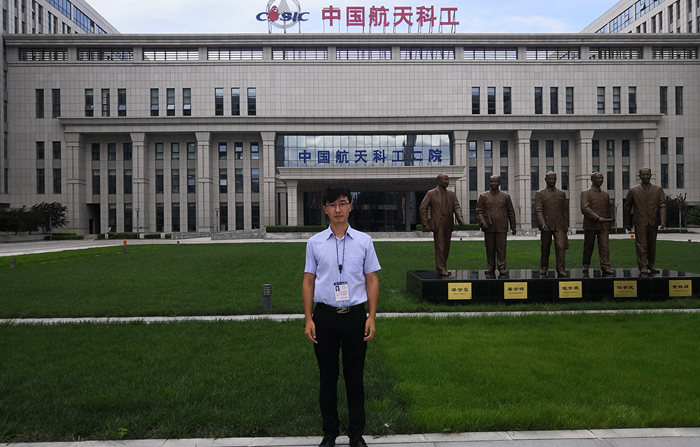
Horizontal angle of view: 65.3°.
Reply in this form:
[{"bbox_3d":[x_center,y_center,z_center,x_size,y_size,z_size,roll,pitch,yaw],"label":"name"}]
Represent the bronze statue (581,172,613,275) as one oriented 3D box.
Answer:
[{"bbox_3d":[4.989,-0.014,11.050,0.640,2.040,0.600,-1,0,-4],"label":"bronze statue"}]

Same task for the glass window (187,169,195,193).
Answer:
[{"bbox_3d":[-20.761,-5.501,71.337,1.062,3.215,0.150,-1,0,-2],"label":"glass window"}]

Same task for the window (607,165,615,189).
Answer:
[{"bbox_3d":[33.326,-5.774,69.742,0.910,3.000,0.150,-1,0,-2],"label":"window"}]

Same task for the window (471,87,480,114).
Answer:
[{"bbox_3d":[15.892,-15.388,68.757,1.000,3.476,0.150,-1,0,-2],"label":"window"}]

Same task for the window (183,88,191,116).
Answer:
[{"bbox_3d":[-20.135,-14.952,67.611,1.000,3.480,0.150,-1,0,-2],"label":"window"}]

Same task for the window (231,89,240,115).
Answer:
[{"bbox_3d":[-14.665,-15.612,69.929,1.095,3.562,0.150,-1,0,-2],"label":"window"}]

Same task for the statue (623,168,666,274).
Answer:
[{"bbox_3d":[5.993,-0.055,11.100,0.780,2.120,0.580,-1,0,17],"label":"statue"}]

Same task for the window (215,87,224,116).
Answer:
[{"bbox_3d":[-16.177,-15.011,67.737,1.000,3.475,0.150,-1,0,-2],"label":"window"}]

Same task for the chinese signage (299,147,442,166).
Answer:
[{"bbox_3d":[2.155,-7.117,57.395,15.032,1.440,0.250,-1,0,-1],"label":"chinese signage"}]

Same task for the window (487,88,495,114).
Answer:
[{"bbox_3d":[17.566,-15.073,67.542,0.910,3.420,0.150,-1,0,-2],"label":"window"}]

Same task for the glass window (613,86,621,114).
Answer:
[{"bbox_3d":[36.694,-16.868,75.121,1.059,3.965,0.200,-1,0,-1],"label":"glass window"}]

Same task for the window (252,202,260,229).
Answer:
[{"bbox_3d":[-12.395,-0.911,71.579,1.083,3.710,0.150,-1,0,-2],"label":"window"}]

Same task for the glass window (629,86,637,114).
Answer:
[{"bbox_3d":[38.889,-16.901,75.176,1.074,3.982,0.200,-1,0,-1],"label":"glass window"}]

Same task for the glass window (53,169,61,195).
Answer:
[{"bbox_3d":[-35.401,-5.071,66.082,0.910,3.000,0.150,-1,0,-2],"label":"glass window"}]

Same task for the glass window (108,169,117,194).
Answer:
[{"bbox_3d":[-30.967,-5.386,71.028,1.066,3.175,0.150,-1,0,-2],"label":"glass window"}]

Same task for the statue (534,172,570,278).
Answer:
[{"bbox_3d":[3.899,-0.016,10.550,0.660,1.988,0.680,-1,0,9],"label":"statue"}]

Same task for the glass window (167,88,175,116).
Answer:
[{"bbox_3d":[-22.895,-15.499,69.680,1.062,3.537,0.150,-1,0,-2],"label":"glass window"}]

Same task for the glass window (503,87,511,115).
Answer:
[{"bbox_3d":[19.511,-15.091,67.594,0.910,3.420,0.150,-1,0,-2],"label":"glass window"}]

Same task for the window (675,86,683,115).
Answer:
[{"bbox_3d":[43.206,-16.128,71.682,0.990,3.770,0.150,-1,0,-2],"label":"window"}]

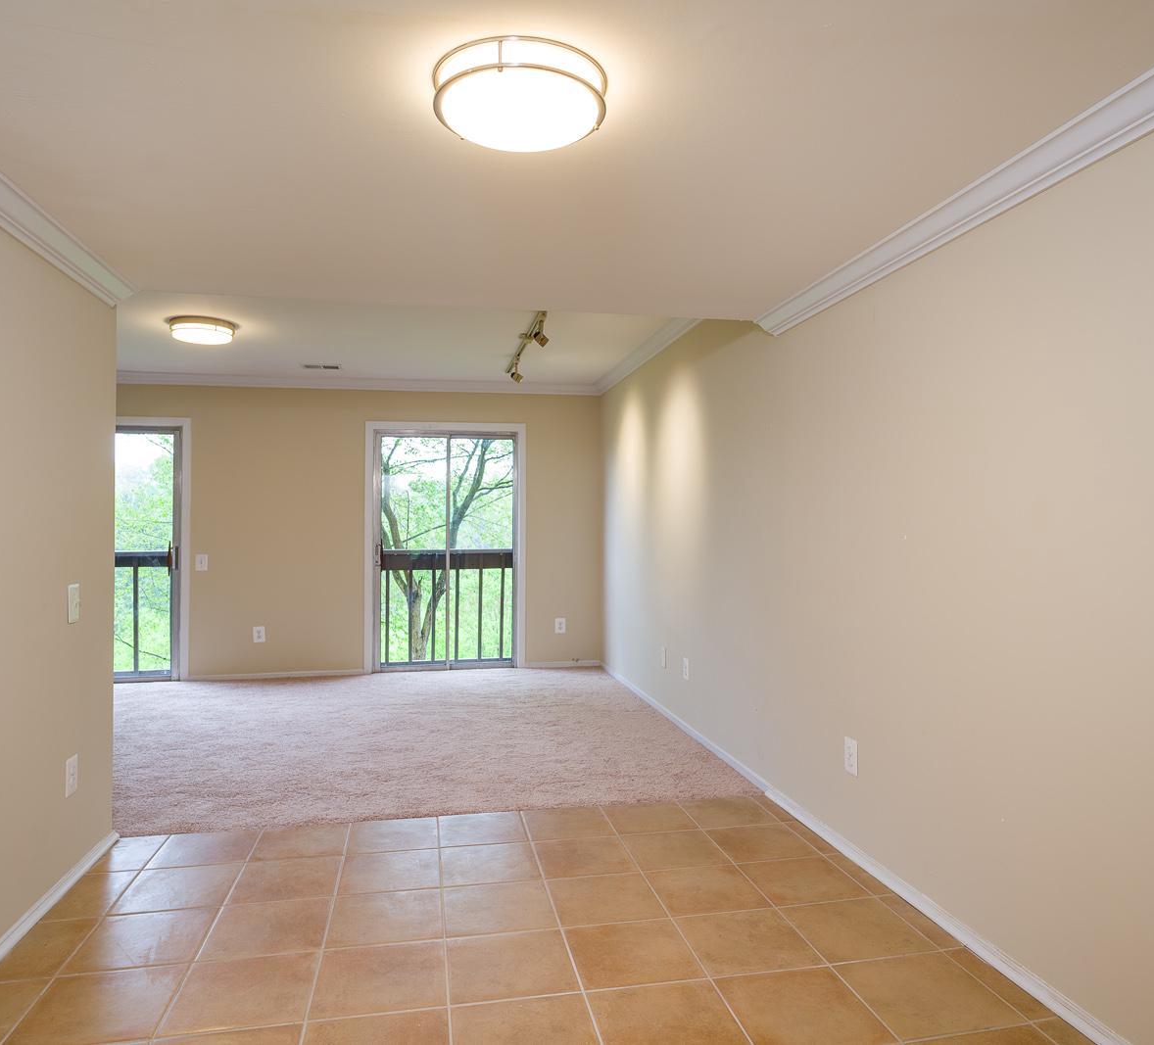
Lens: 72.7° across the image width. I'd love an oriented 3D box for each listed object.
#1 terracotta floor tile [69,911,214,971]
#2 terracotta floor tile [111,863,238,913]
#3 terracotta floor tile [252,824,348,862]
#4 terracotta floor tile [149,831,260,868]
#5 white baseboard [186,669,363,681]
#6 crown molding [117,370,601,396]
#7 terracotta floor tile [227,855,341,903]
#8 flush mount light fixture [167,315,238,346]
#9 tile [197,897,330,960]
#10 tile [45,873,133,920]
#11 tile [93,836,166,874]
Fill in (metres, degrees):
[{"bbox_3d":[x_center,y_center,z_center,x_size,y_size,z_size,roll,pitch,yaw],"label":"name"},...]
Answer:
[{"bbox_3d":[-1.263,1.228,2.303,0.336,0.010,0.334,0,-1,-11],"label":"terracotta floor tile"},{"bbox_3d":[-1.327,1.235,2.638,0.336,0.010,0.334,0,-1,-11],"label":"terracotta floor tile"},{"bbox_3d":[-1.036,1.216,2.974,0.335,0.010,0.323,0,-1,-11],"label":"terracotta floor tile"},{"bbox_3d":[-1.391,1.242,2.973,0.336,0.010,0.334,0,-1,-11],"label":"terracotta floor tile"},{"bbox_3d":[-2.374,1.218,6.241,1.318,0.058,0.014,0,-1,-11],"label":"white baseboard"},{"bbox_3d":[-2.142,-1.173,6.593,4.820,0.090,0.085,0,-1,-11],"label":"crown molding"},{"bbox_3d":[-0.974,1.213,2.652,0.335,0.010,0.323,0,-1,-11],"label":"terracotta floor tile"},{"bbox_3d":[-2.327,-1.195,4.874,0.360,0.100,0.360,0,-1,-11],"label":"flush mount light fixture"},{"bbox_3d":[-0.908,1.208,2.327,0.333,0.010,0.326,0,-1,-11],"label":"tile"},{"bbox_3d":[-1.569,1.212,2.538,0.191,0.010,0.323,0,-1,-11],"label":"tile"},{"bbox_3d":[-1.631,1.215,2.860,0.191,0.010,0.323,0,-1,-11],"label":"tile"}]

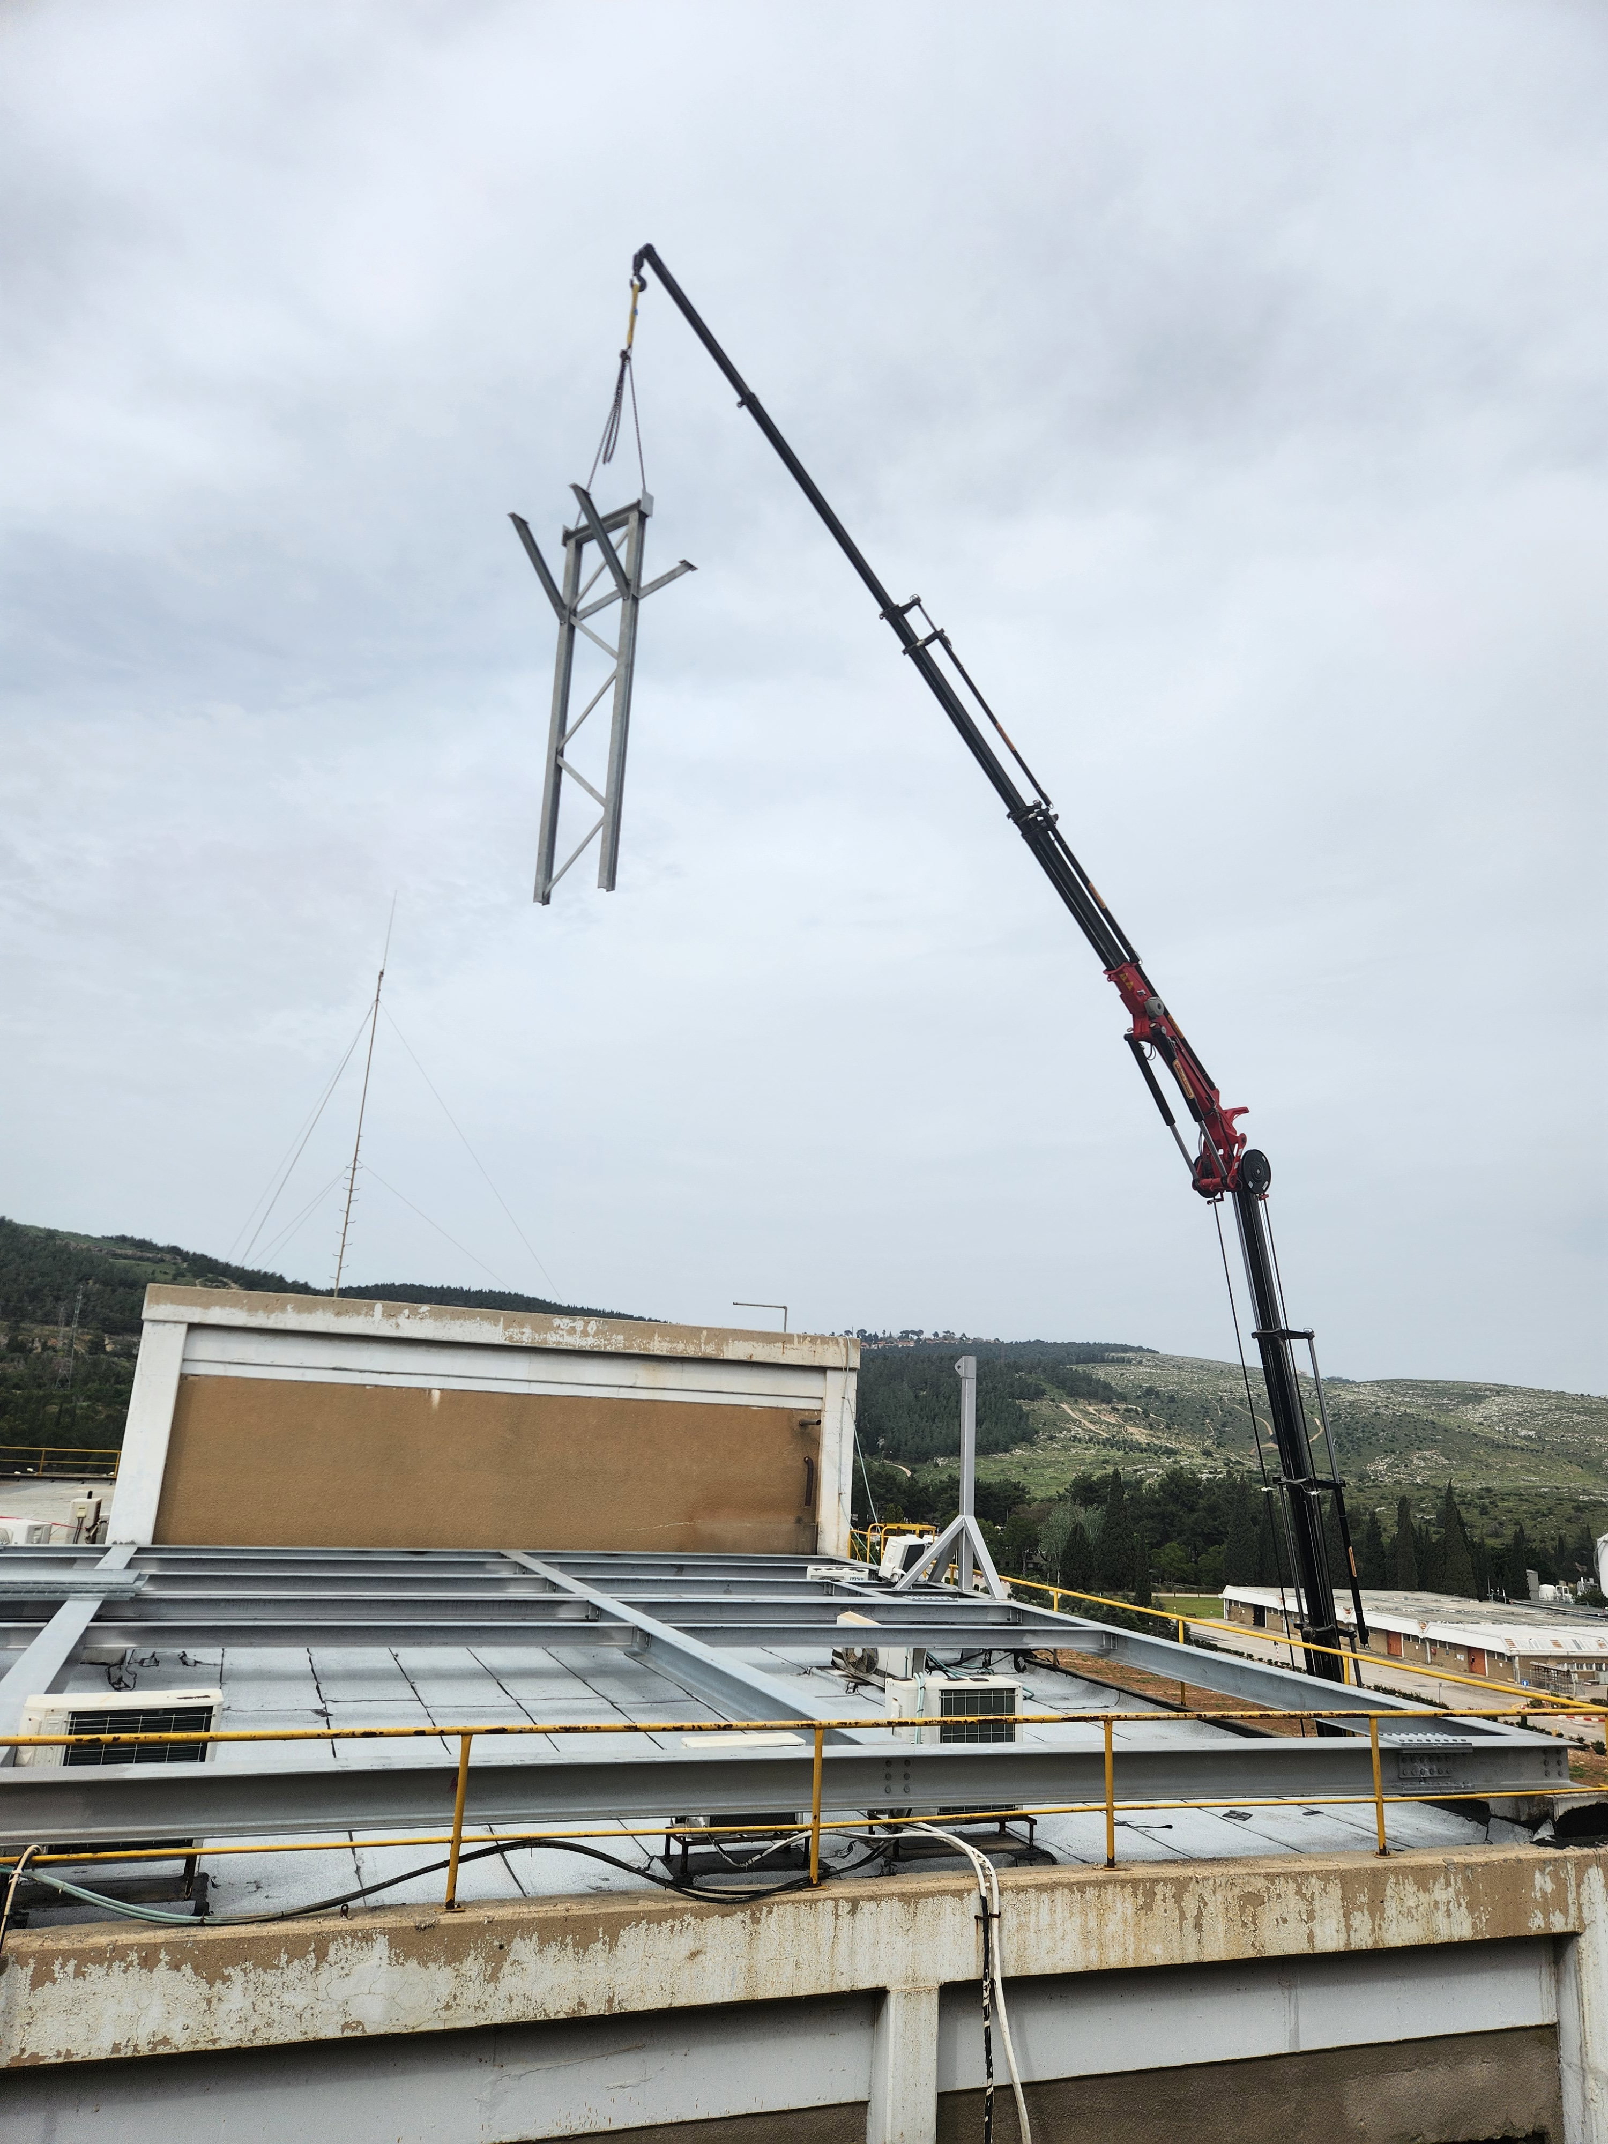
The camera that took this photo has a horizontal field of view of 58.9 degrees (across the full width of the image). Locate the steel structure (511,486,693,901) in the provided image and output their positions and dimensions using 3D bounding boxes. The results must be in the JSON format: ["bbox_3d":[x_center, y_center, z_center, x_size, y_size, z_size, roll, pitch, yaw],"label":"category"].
[{"bbox_3d":[-2.316,-4.102,15.528,1.160,4.650,2.000,-8,-17,36],"label":"steel structure"}]

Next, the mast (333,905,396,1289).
[{"bbox_3d":[-11.921,1.060,38.630,0.400,12.557,0.300,8,-16,-17],"label":"mast"}]

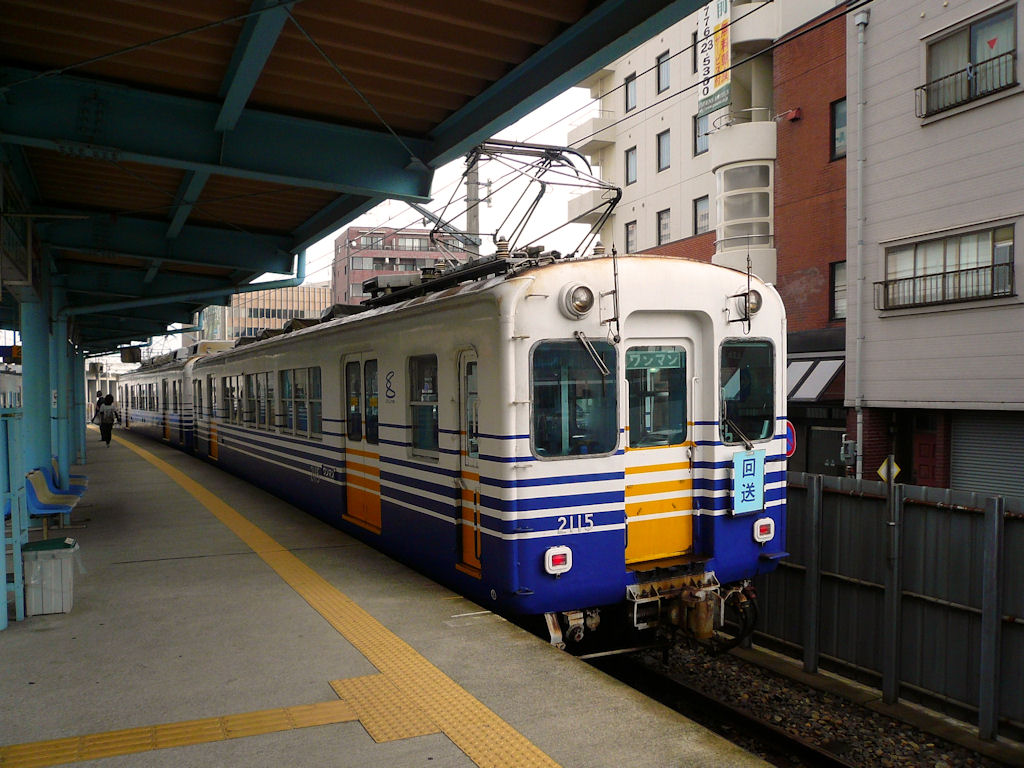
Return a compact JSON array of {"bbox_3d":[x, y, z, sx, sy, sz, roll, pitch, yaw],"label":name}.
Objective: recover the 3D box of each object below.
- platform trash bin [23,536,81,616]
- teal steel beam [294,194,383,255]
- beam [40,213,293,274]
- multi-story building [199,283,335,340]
[{"bbox_3d":[-3.304,1.371,5.934,0.320,0.490,0.330,0,-1,-27],"label":"platform trash bin"},{"bbox_3d":[-1.733,-1.848,8.685,0.140,0.250,4.800,0,-1,-27],"label":"teal steel beam"},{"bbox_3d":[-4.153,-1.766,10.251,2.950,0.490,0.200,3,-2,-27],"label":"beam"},{"bbox_3d":[-44.968,-6.580,158.554,22.000,21.500,19.000,0,-1,-27],"label":"multi-story building"}]

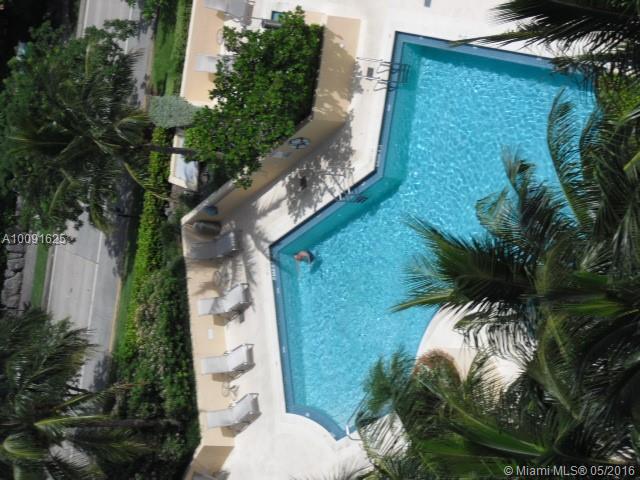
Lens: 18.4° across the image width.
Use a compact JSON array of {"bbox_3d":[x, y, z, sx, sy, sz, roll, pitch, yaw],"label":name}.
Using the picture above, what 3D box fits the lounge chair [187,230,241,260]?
[{"bbox_3d":[-3.522,0.232,66.837,1.892,1.057,0.651,-27,63,59],"label":"lounge chair"}]

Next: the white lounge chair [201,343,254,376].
[{"bbox_3d":[-3.055,3.993,65.551,1.892,1.057,0.651,-31,60,58],"label":"white lounge chair"}]

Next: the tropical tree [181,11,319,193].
[{"bbox_3d":[-2.176,-4.275,60.971,4.056,2.924,5.188,25,109,61],"label":"tropical tree"}]

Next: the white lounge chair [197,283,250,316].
[{"bbox_3d":[-3.235,2.024,66.101,1.892,1.057,0.651,-33,58,57],"label":"white lounge chair"}]

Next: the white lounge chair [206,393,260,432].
[{"bbox_3d":[-2.856,5.623,64.999,1.892,1.057,0.651,-37,55,56],"label":"white lounge chair"}]

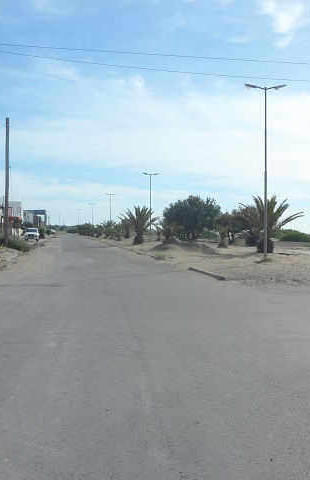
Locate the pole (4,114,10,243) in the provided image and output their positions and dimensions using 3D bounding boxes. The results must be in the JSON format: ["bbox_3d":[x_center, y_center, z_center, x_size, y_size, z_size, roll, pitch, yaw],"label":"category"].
[{"bbox_3d":[-10.984,-4.336,37.000,0.280,9.500,0.280,1,1,0],"label":"pole"}]

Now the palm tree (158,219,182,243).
[{"bbox_3d":[1.656,-1.085,57.000,2.800,2.750,2.700,1,1,0],"label":"palm tree"}]

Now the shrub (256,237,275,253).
[{"bbox_3d":[7.637,0.346,34.500,1.330,1.080,1.300,1,1,0],"label":"shrub"}]

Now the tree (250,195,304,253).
[{"bbox_3d":[8.086,-1.107,33.500,3.800,3.900,3.800,1,1,0],"label":"tree"}]

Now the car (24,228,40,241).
[{"bbox_3d":[-14.931,-0.630,60.500,1.760,1.600,4.600,0,1,-12],"label":"car"}]

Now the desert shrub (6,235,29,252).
[{"bbox_3d":[-9.227,0.235,33.500,1.600,1.180,1.600,1,1,0],"label":"desert shrub"}]

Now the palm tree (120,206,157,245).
[{"bbox_3d":[-1.735,-1.525,52.500,4.000,3.950,3.800,1,1,0],"label":"palm tree"}]

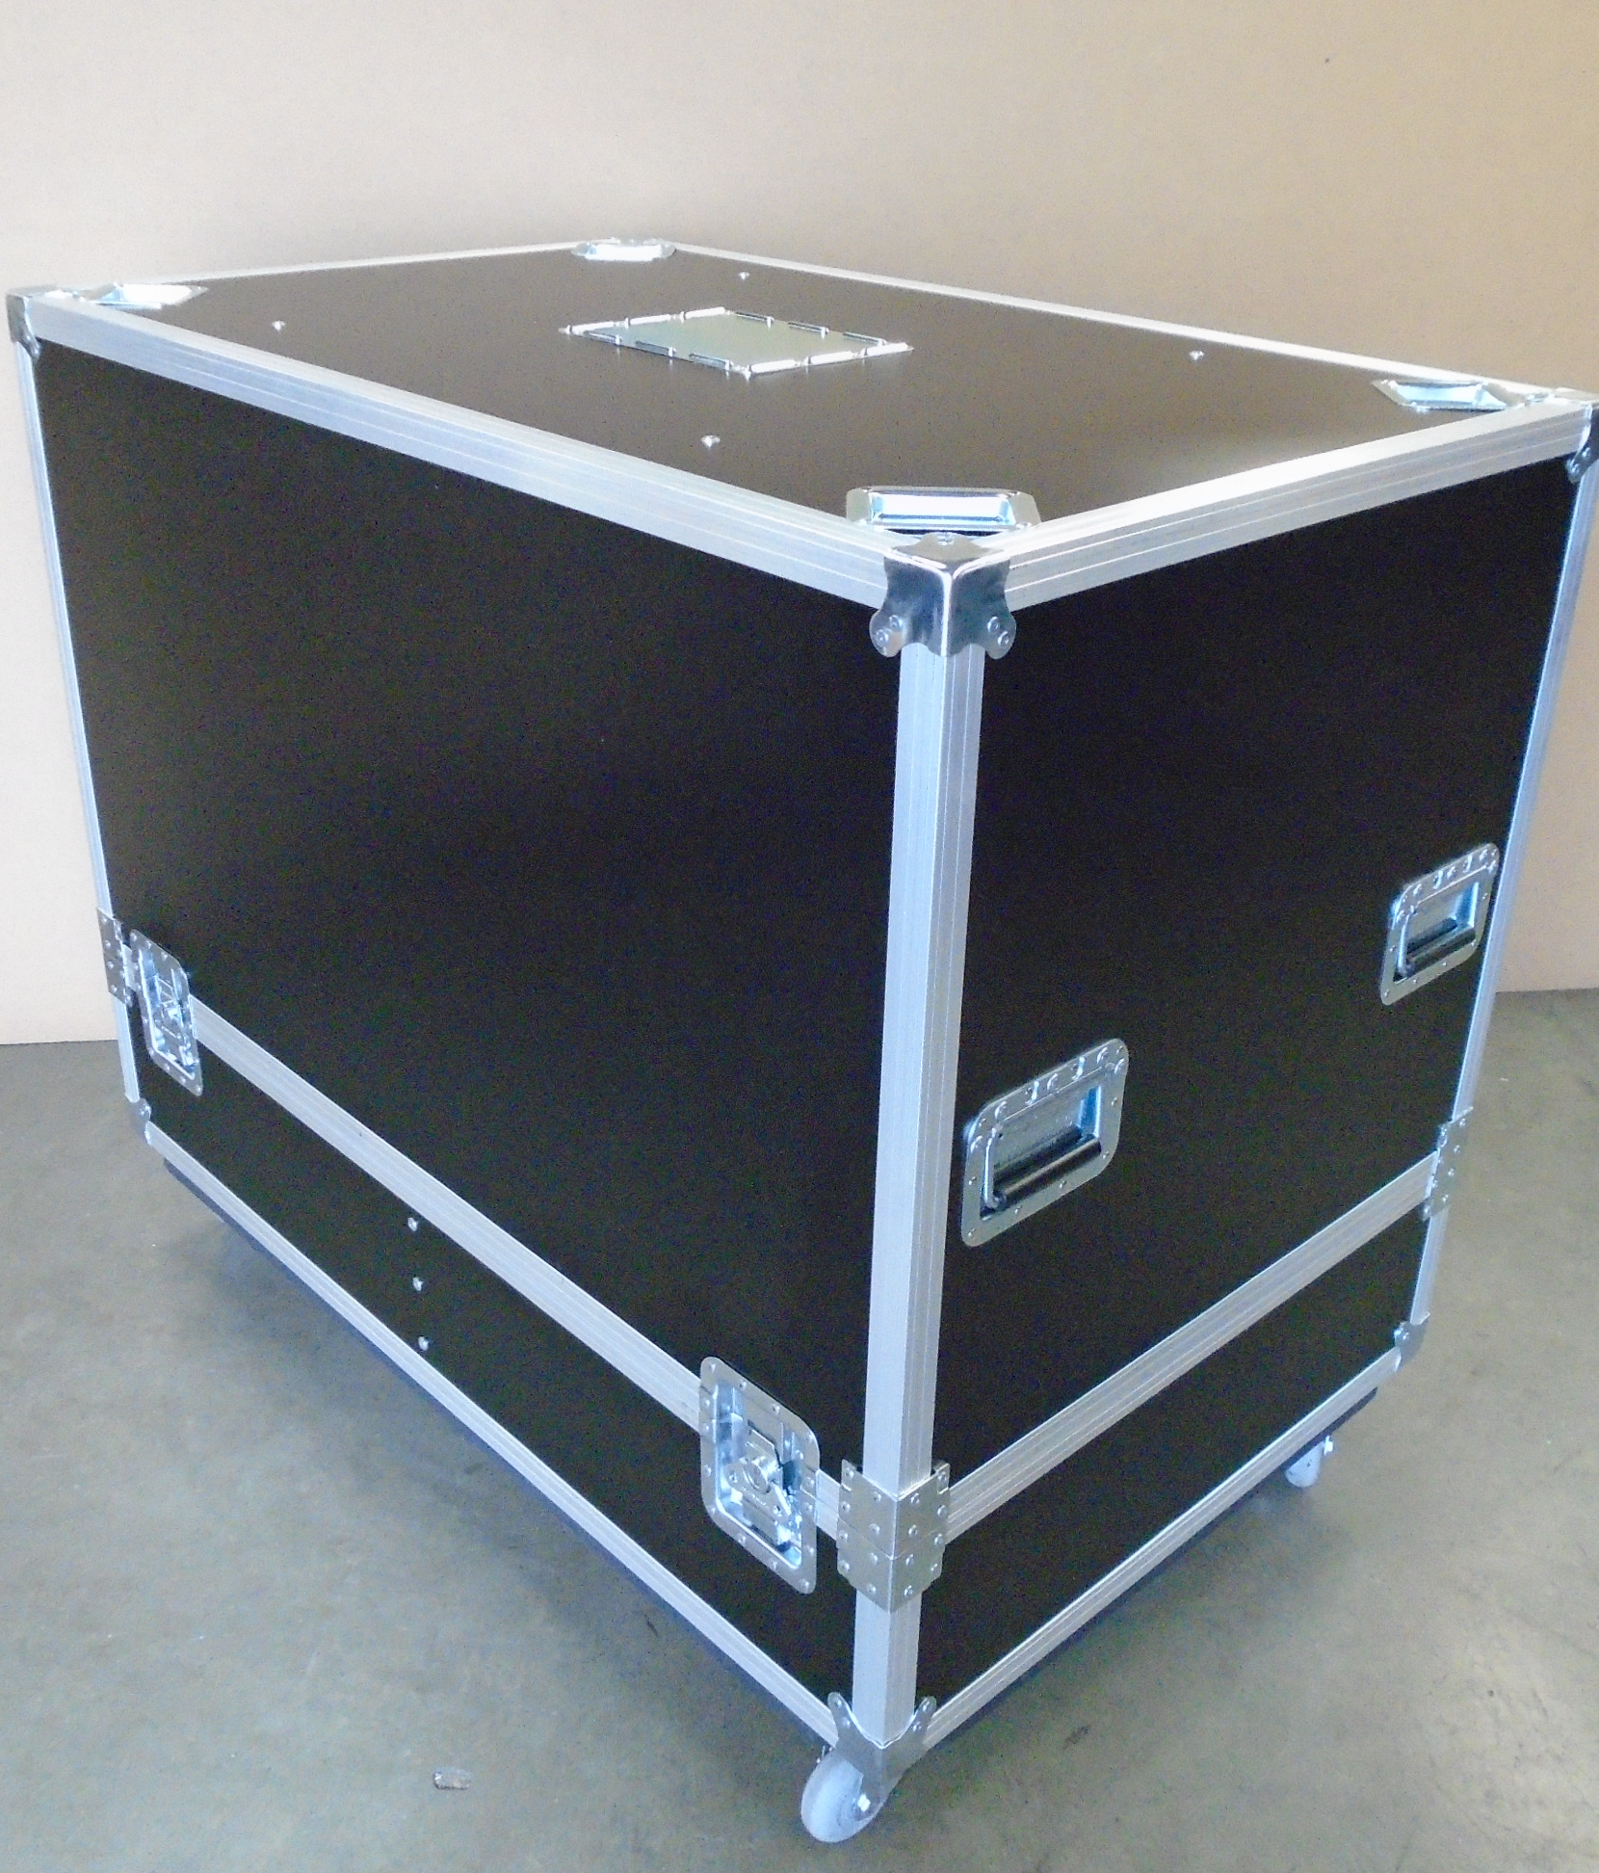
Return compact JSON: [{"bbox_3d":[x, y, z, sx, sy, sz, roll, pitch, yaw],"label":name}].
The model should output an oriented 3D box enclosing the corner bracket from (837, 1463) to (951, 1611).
[{"bbox_3d":[0.063,0.393,1.266,0.051,0.101,0.051,-22,35,-38],"label":"corner bracket"}]

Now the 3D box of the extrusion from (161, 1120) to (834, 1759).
[{"bbox_3d":[-0.327,0.391,1.712,0.032,0.032,1.117,-22,35,-38],"label":"extrusion"}]

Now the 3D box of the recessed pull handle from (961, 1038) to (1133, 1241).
[{"bbox_3d":[0.153,0.127,1.190,0.156,0.108,0.025,-22,35,-38],"label":"recessed pull handle"}]

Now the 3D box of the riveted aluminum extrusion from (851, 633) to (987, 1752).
[{"bbox_3d":[0.067,0.203,1.156,0.032,0.841,0.032,-22,35,-38],"label":"riveted aluminum extrusion"}]

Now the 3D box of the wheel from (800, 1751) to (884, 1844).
[{"bbox_3d":[0.046,0.660,1.480,0.100,0.108,0.055,-22,35,-38],"label":"wheel"}]

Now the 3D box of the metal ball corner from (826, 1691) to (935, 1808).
[{"bbox_3d":[0.059,0.566,1.357,0.055,0.055,0.055,-22,35,-38],"label":"metal ball corner"}]

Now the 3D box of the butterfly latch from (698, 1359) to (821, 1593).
[{"bbox_3d":[-0.026,0.380,1.333,0.022,0.154,0.125,-22,35,-38],"label":"butterfly latch"}]

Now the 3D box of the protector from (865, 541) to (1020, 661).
[{"bbox_3d":[0.077,-0.175,0.983,0.055,0.055,0.055,-22,35,-38],"label":"protector"}]

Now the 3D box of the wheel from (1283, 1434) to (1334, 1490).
[{"bbox_3d":[0.487,0.489,1.842,0.055,0.108,0.100,1,27,-1],"label":"wheel"}]

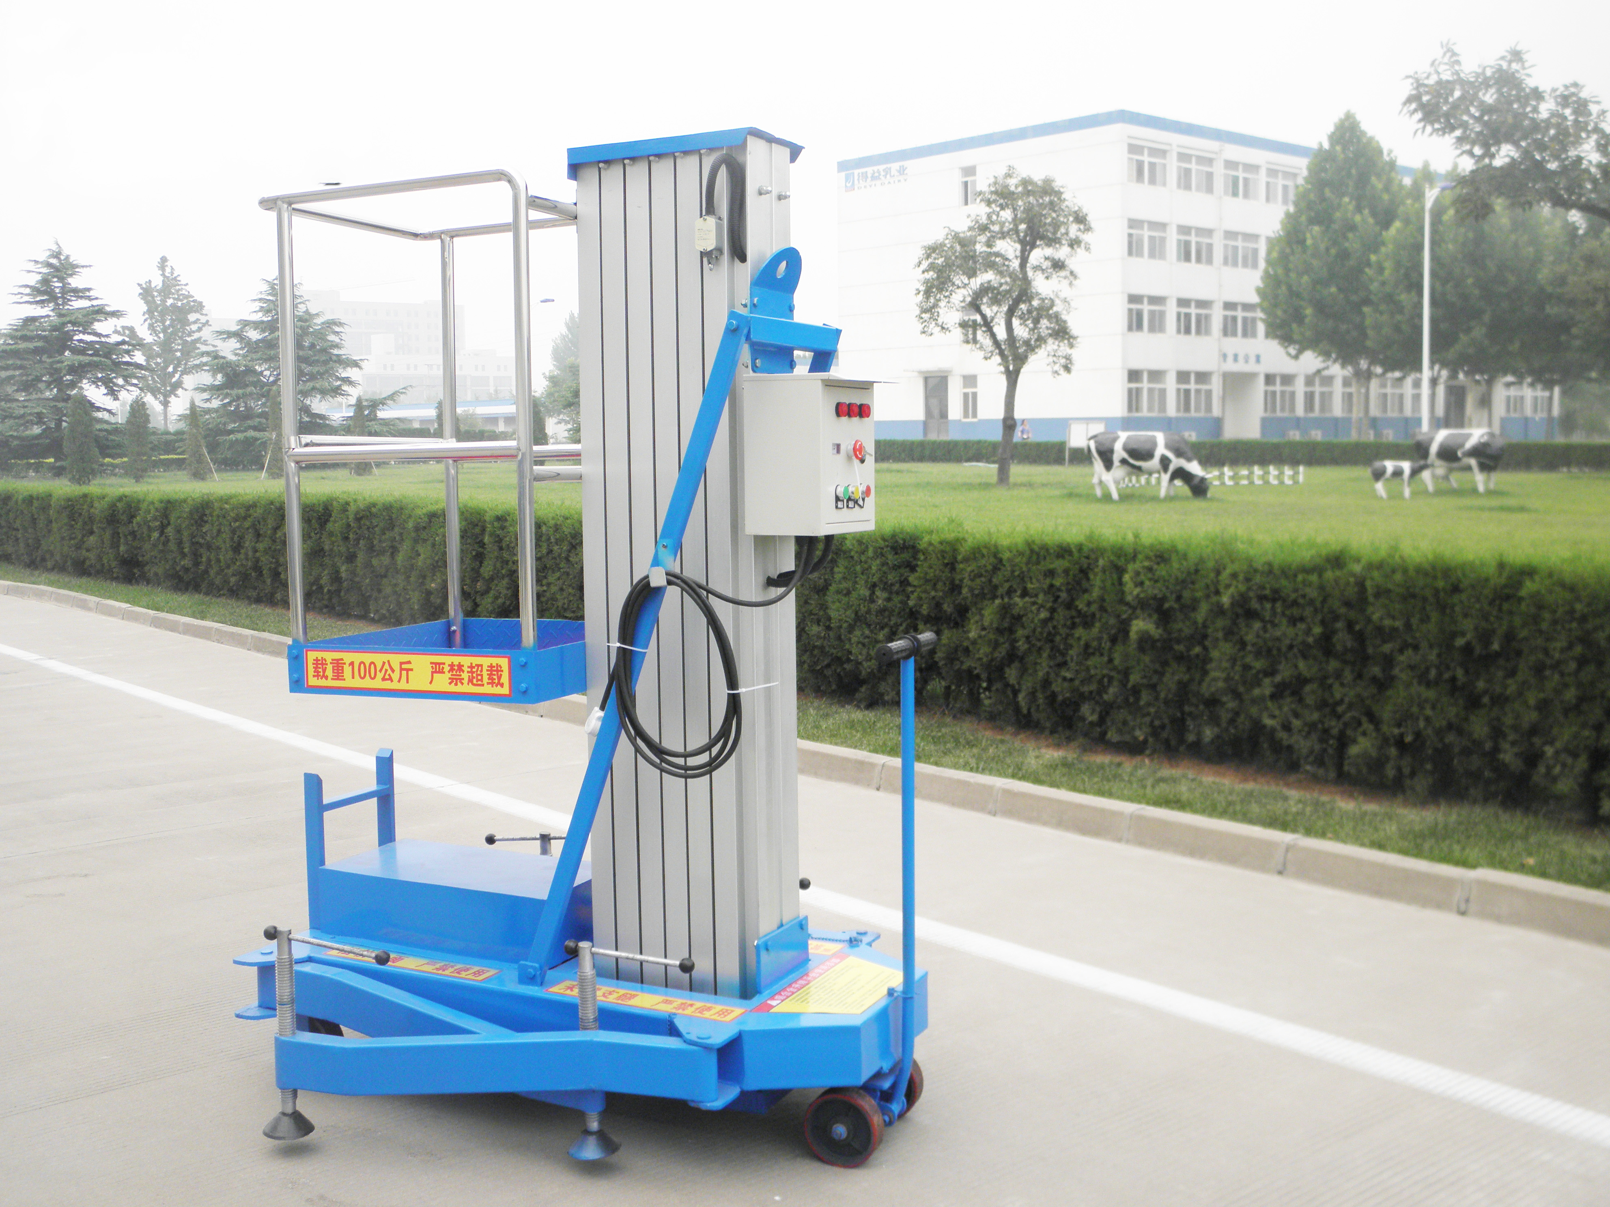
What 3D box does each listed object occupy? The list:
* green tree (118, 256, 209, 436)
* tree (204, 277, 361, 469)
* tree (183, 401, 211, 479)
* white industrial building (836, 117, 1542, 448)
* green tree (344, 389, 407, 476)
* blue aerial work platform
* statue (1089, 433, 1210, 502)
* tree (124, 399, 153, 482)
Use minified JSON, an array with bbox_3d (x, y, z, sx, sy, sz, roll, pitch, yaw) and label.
[{"bbox_3d":[-32.421,-12.599,80.000,4.582,9.991,4.582,-1,6,0],"label":"green tree"},{"bbox_3d":[-18.497,-7.990,55.500,5.518,6.666,5.518,-1,6,0],"label":"tree"},{"bbox_3d":[-18.057,-4.860,47.000,0.860,2.430,0.860,-1,6,0],"label":"tree"},{"bbox_3d":[23.347,-16.023,87.493,41.800,14.614,17.500,-6,9,-41],"label":"white industrial building"},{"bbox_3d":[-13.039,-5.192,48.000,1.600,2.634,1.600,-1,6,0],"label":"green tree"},{"bbox_3d":[-0.470,0.085,3.299,1.427,2.002,0.937,2,7,25],"label":"blue aerial work platform"},{"bbox_3d":[6.418,-2.569,29.500,2.280,1.290,0.750,0,6,3],"label":"statue"},{"bbox_3d":[-19.326,-4.736,45.800,0.801,2.441,0.801,-1,6,0],"label":"tree"}]

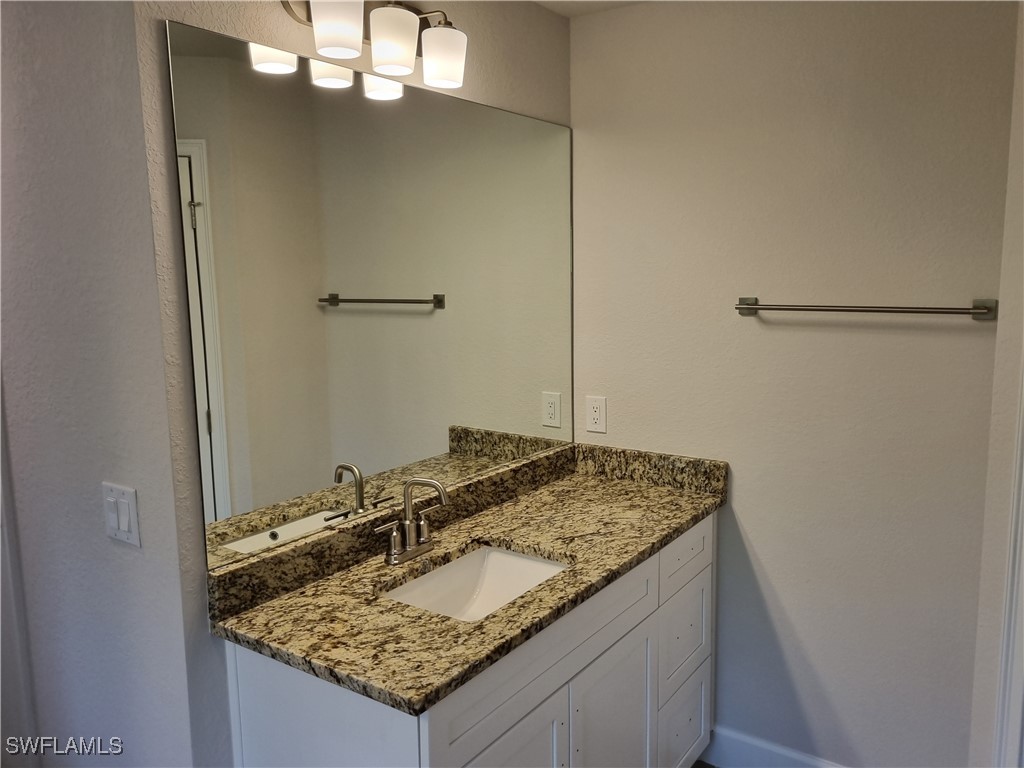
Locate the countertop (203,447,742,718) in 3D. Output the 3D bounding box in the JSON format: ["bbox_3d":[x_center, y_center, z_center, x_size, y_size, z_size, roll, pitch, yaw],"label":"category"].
[{"bbox_3d":[0.031,0.376,1.981,0.559,0.126,1.440,5,9,35],"label":"countertop"}]

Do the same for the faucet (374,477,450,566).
[{"bbox_3d":[-0.218,0.331,1.869,0.162,0.203,0.235,5,9,35],"label":"faucet"}]

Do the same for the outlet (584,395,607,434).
[{"bbox_3d":[0.290,0.107,2.643,0.078,0.124,0.008,5,9,35],"label":"outlet"}]

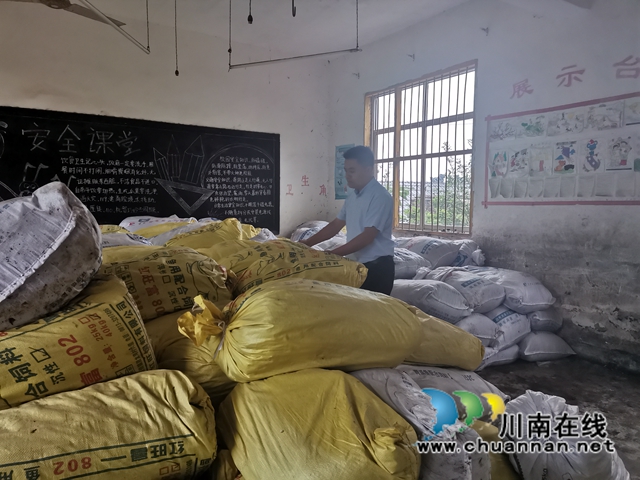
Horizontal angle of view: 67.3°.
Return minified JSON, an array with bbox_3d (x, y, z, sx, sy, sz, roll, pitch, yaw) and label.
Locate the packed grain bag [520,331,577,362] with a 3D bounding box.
[{"bbox_3d":[1.874,0.891,4.220,0.430,0.220,0.660,-1,4,-16],"label":"packed grain bag"}]

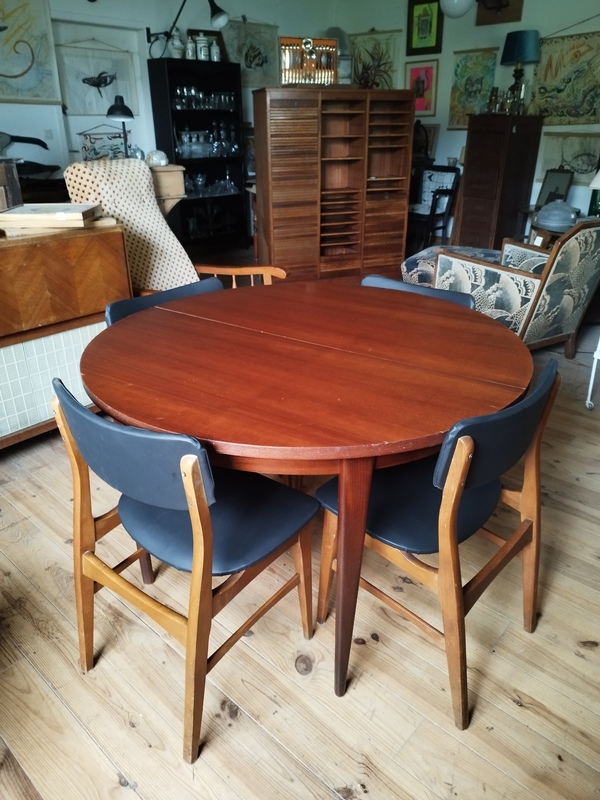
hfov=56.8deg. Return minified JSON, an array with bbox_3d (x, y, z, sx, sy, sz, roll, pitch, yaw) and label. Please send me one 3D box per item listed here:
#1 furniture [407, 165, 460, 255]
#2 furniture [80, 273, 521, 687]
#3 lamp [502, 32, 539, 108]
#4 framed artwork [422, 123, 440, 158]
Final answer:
[{"bbox_3d":[1.437,-2.224,6.509,0.550,0.900,0.550,-20,32,-36],"label":"furniture"},{"bbox_3d":[0.017,0.178,1.618,1.125,0.745,1.125,16,30,31],"label":"furniture"},{"bbox_3d":[1.874,-2.821,4.828,0.345,0.660,0.345,-22,33,-36],"label":"lamp"},{"bbox_3d":[1.394,-2.818,6.087,0.025,0.380,0.310,-13,28,-40],"label":"framed artwork"}]

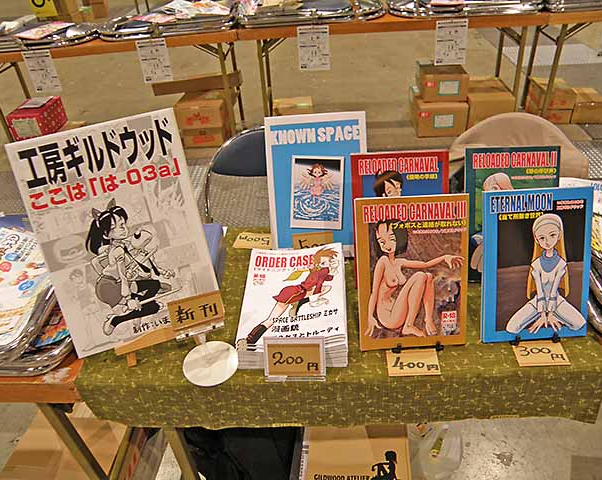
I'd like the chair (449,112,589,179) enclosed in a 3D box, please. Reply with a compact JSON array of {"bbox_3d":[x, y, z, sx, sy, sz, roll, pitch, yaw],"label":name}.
[{"bbox_3d":[0.646,0.072,1.471,0.480,0.790,0.480,1,37,8],"label":"chair"}]

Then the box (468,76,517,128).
[{"bbox_3d":[1.198,-0.886,3.177,0.285,0.255,0.350,-2,36,3],"label":"box"}]

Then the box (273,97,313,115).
[{"bbox_3d":[-0.044,-0.855,3.296,0.265,0.200,0.230,-2,36,3],"label":"box"}]

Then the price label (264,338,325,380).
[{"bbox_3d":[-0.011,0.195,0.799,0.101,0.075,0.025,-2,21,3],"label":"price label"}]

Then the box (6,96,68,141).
[{"bbox_3d":[-1.806,-0.834,3.298,0.225,0.165,0.330,-2,36,3],"label":"box"}]

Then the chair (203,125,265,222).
[{"bbox_3d":[-0.063,0.100,1.516,0.480,0.785,0.480,-1,36,6],"label":"chair"}]

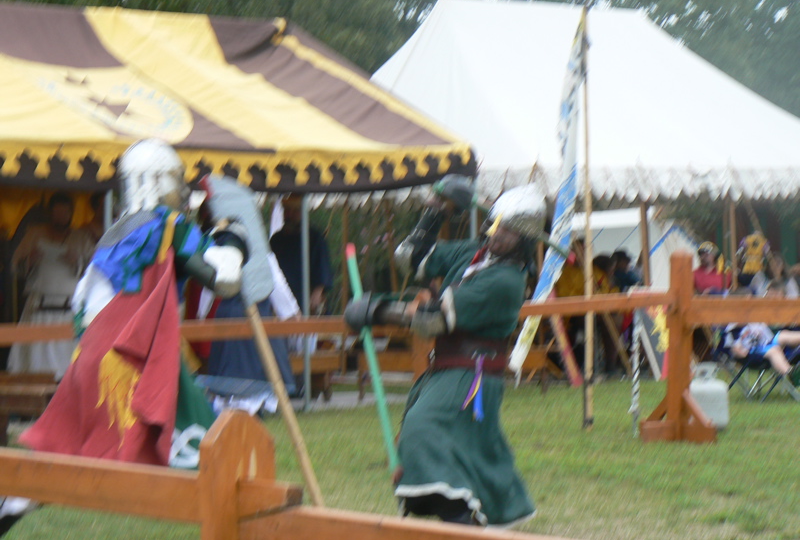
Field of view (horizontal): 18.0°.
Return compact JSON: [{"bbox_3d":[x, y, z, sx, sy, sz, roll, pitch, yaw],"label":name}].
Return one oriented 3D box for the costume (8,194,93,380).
[{"bbox_3d":[-2.386,0.281,17.500,0.660,1.620,0.480,0,3,-7],"label":"costume"}]

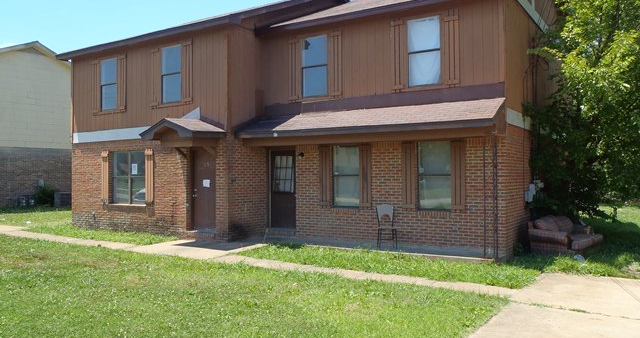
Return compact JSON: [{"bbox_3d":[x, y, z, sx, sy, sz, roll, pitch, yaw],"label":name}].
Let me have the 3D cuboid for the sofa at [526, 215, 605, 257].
[{"bbox_3d":[5.569,1.442,11.743,1.720,0.790,0.900,0,0,-42],"label":"sofa"}]

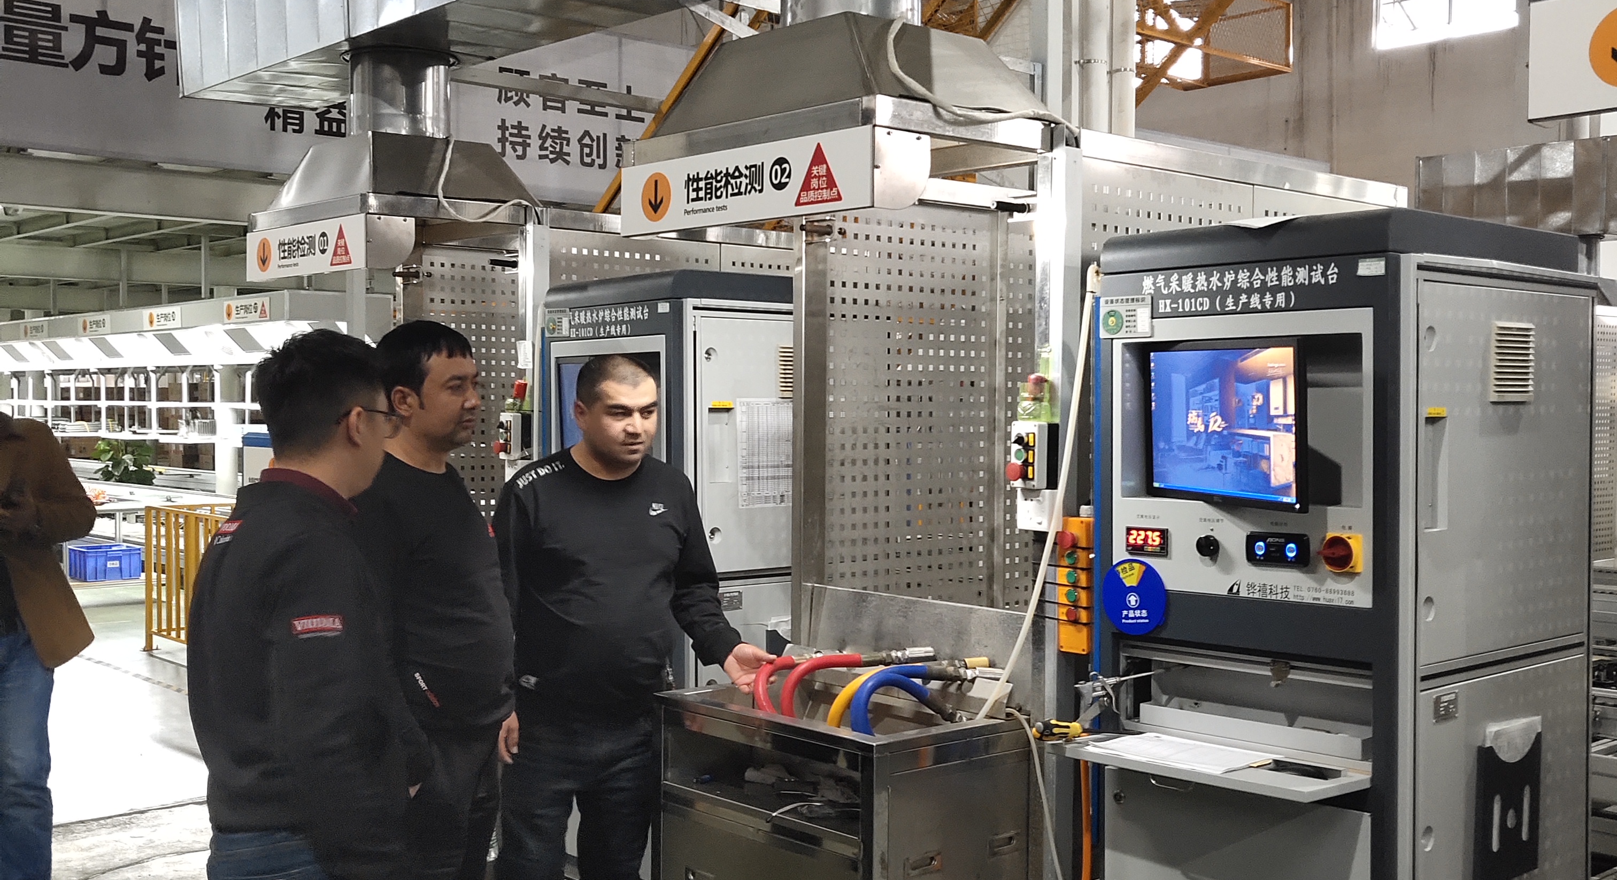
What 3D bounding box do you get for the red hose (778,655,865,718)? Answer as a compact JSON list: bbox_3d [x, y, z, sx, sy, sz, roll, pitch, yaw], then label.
[{"bbox_3d":[0.038,0.535,4.092,0.250,0.160,0.070,-1,1,-41],"label":"red hose"}]

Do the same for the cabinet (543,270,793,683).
[{"bbox_3d":[-0.284,0.501,5.440,0.790,1.880,0.700,-1,2,-42],"label":"cabinet"}]

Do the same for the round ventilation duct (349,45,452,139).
[{"bbox_3d":[-1.202,-1.021,5.511,0.300,0.270,0.300,0,1,0],"label":"round ventilation duct"}]

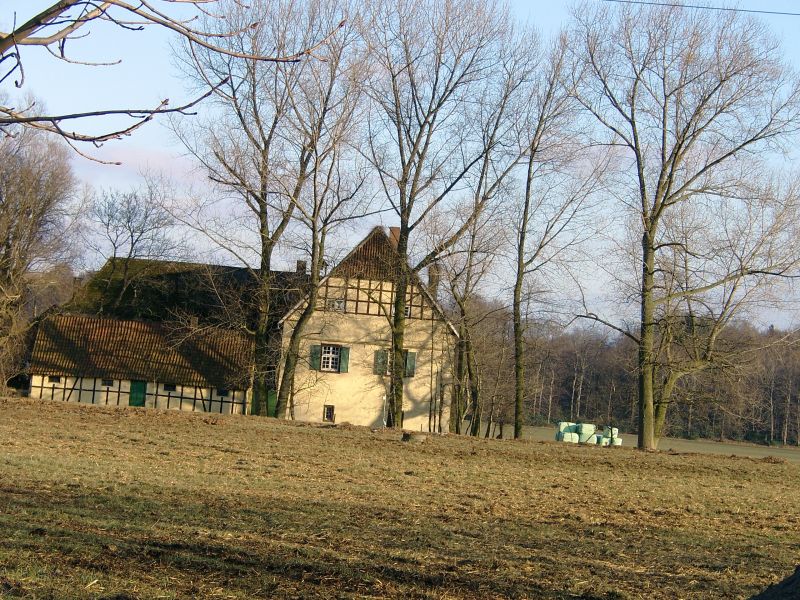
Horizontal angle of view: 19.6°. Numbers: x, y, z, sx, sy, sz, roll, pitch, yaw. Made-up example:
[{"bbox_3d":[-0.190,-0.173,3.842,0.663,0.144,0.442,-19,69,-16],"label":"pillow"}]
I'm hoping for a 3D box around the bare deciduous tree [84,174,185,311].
[{"bbox_3d":[-19.402,-0.976,167.000,6.400,15.800,6.200,4,-3,0],"label":"bare deciduous tree"}]

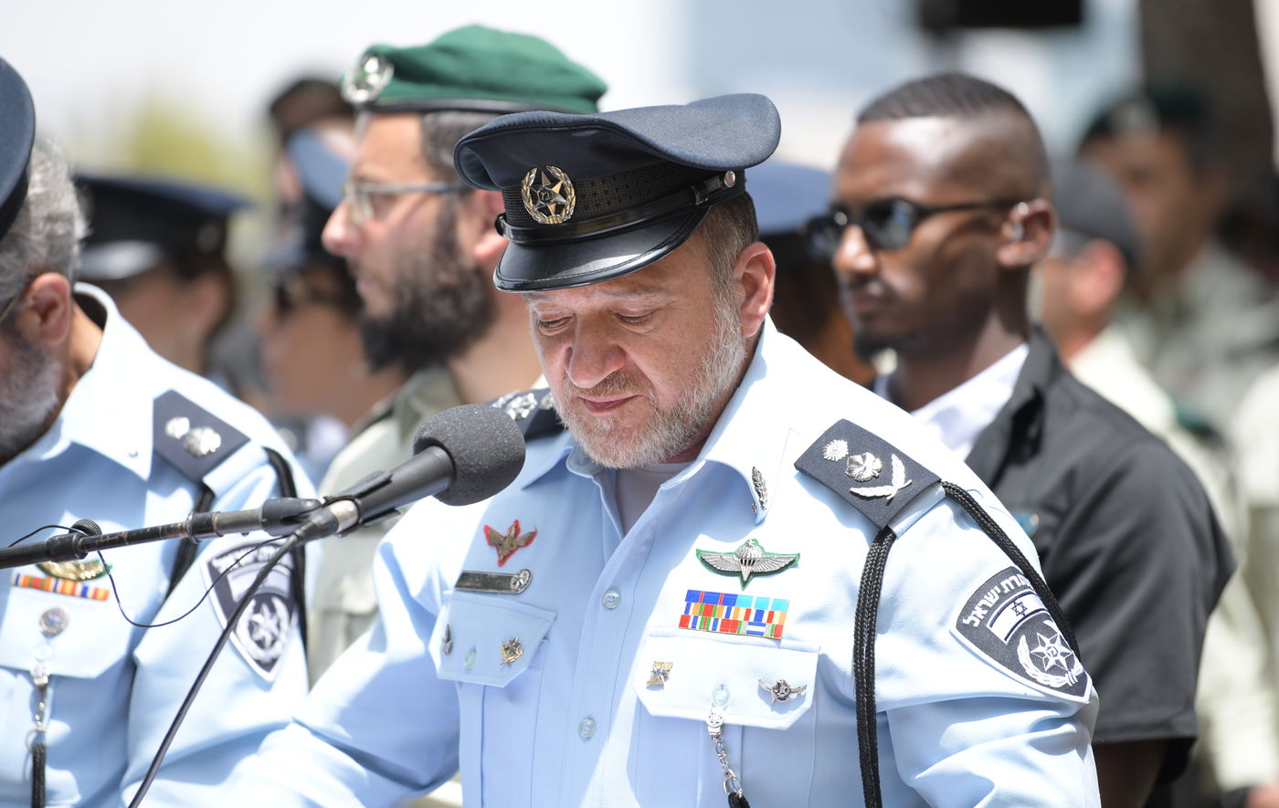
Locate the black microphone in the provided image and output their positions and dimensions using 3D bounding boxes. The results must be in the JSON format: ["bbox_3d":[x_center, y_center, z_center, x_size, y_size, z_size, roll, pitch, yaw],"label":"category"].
[{"bbox_3d":[-0.156,0.053,4.880,0.195,0.067,0.067,-26,16,-37],"label":"black microphone"}]

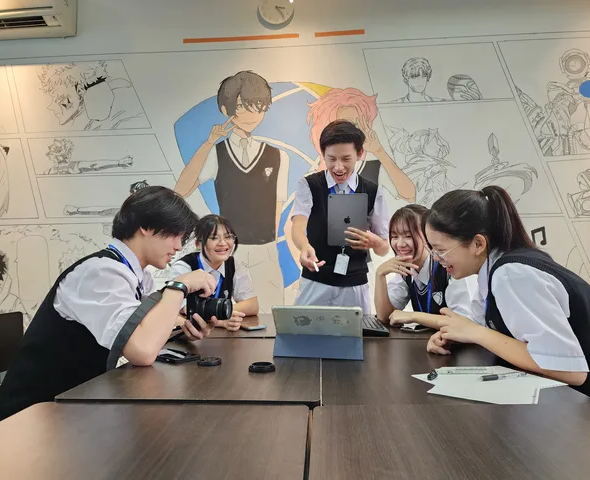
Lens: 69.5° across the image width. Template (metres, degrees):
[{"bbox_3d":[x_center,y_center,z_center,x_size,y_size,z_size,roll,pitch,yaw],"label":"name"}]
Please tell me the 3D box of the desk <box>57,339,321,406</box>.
[{"bbox_3d":[-0.200,0.708,1.179,0.548,0.740,0.654,0,-2,4],"label":"desk"}]

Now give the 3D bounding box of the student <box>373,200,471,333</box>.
[{"bbox_3d":[0.532,0.477,1.685,0.470,1.231,0.600,-1,-2,27],"label":"student"}]

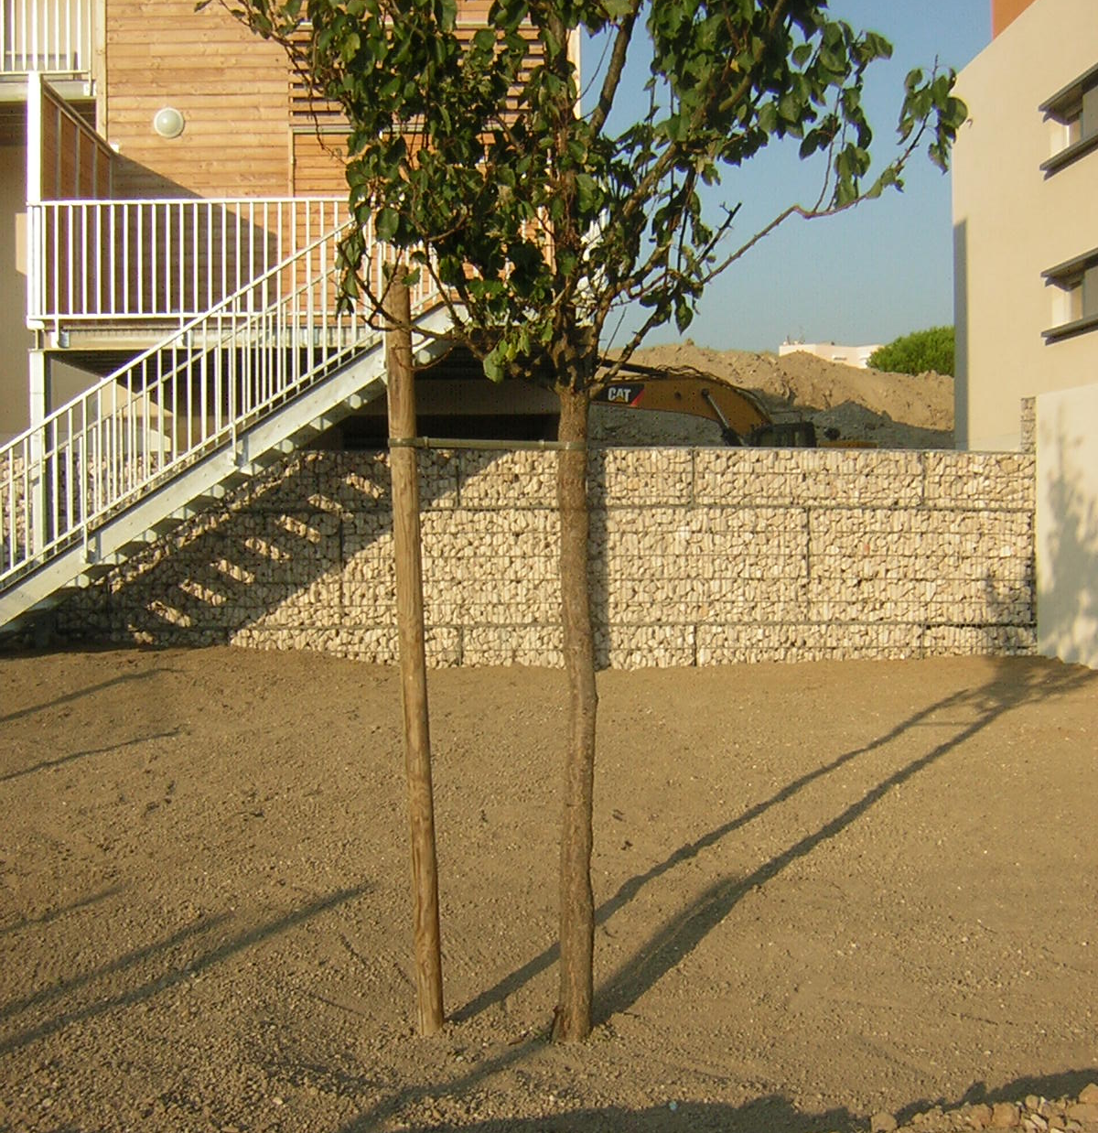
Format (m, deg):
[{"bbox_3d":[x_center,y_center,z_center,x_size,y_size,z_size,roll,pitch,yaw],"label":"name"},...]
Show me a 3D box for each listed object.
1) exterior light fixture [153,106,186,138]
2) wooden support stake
[{"bbox_3d":[-3.743,-4.378,15.000,0.300,0.300,0.120,0,2,-2],"label":"exterior light fixture"},{"bbox_3d":[-0.390,0.253,4.450,0.074,2.239,0.074,-2,2,-2],"label":"wooden support stake"}]

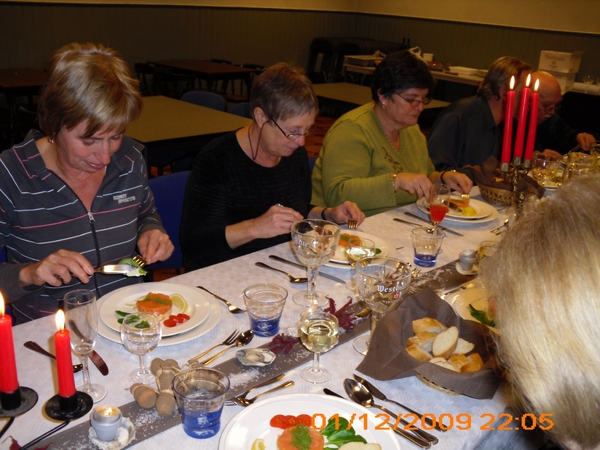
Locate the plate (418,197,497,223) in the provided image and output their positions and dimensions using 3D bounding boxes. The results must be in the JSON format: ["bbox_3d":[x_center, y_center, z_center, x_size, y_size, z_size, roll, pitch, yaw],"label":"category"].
[{"bbox_3d":[0.515,-0.039,2.061,0.270,0.026,0.270,3,20,-1],"label":"plate"}]

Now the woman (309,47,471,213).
[{"bbox_3d":[0.266,0.036,2.100,0.570,1.200,0.640,-16,28,-39],"label":"woman"}]

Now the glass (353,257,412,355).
[{"bbox_3d":[0.156,0.164,1.238,0.106,0.172,0.106,4,20,0],"label":"glass"}]

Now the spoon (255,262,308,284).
[{"bbox_3d":[-0.035,0.107,1.480,0.175,0.019,0.037,15,25,28],"label":"spoon"}]

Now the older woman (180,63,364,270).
[{"bbox_3d":[-0.121,0.137,1.888,0.510,1.220,0.640,-16,28,-42],"label":"older woman"}]

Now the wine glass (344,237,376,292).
[{"bbox_3d":[0.146,0.094,1.502,0.071,0.120,0.071,4,20,0],"label":"wine glass"}]

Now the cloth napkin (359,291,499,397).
[{"bbox_3d":[0.283,0.221,1.155,0.290,0.125,0.240,-16,28,-41],"label":"cloth napkin"}]

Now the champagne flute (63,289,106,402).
[{"bbox_3d":[-0.352,0.201,1.033,0.054,0.184,0.054,4,20,0],"label":"champagne flute"}]

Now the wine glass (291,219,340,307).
[{"bbox_3d":[0.031,0.091,1.403,0.108,0.171,0.108,3,20,1],"label":"wine glass"}]

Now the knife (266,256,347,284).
[{"bbox_3d":[0.015,0.106,1.504,0.225,0.010,0.020,17,26,32],"label":"knife"}]

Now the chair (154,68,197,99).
[{"bbox_3d":[-0.970,-0.932,5.355,0.520,0.800,0.520,-16,28,-41],"label":"chair"}]

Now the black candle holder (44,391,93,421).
[{"bbox_3d":[-0.362,0.281,0.979,0.075,0.034,0.075,-16,28,-39],"label":"black candle holder"}]

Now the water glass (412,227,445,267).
[{"bbox_3d":[0.334,0.064,1.639,0.091,0.084,0.091,7,21,12],"label":"water glass"}]

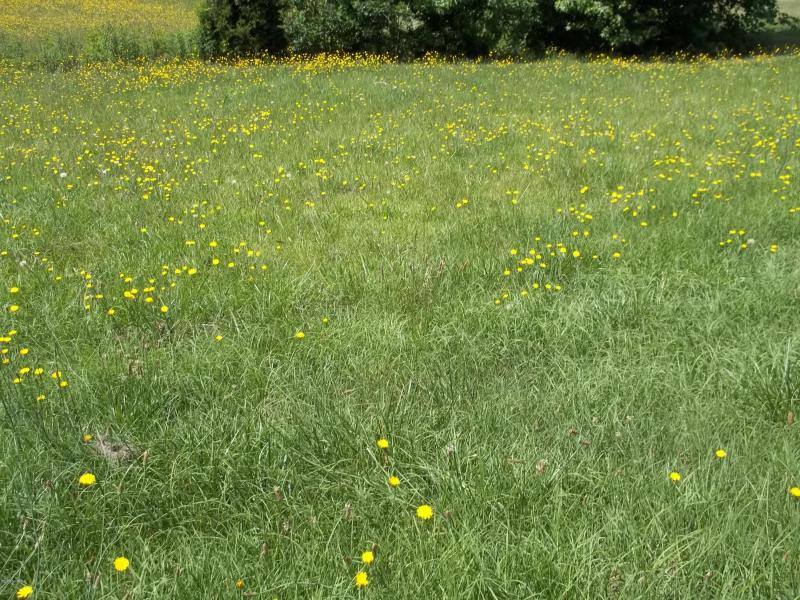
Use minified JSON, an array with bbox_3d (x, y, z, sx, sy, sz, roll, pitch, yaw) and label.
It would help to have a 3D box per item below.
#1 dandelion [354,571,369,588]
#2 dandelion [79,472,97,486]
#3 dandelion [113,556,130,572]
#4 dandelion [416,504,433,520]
[{"bbox_3d":[-0.096,0.701,1.910,0.033,0.020,0.033,0,21,0],"label":"dandelion"},{"bbox_3d":[-0.918,0.529,2.240,0.047,0.018,0.047,0,21,0],"label":"dandelion"},{"bbox_3d":[-0.712,0.676,1.950,0.038,0.019,0.038,0,21,0],"label":"dandelion"},{"bbox_3d":[0.069,0.588,2.110,0.044,0.020,0.044,0,21,0],"label":"dandelion"}]

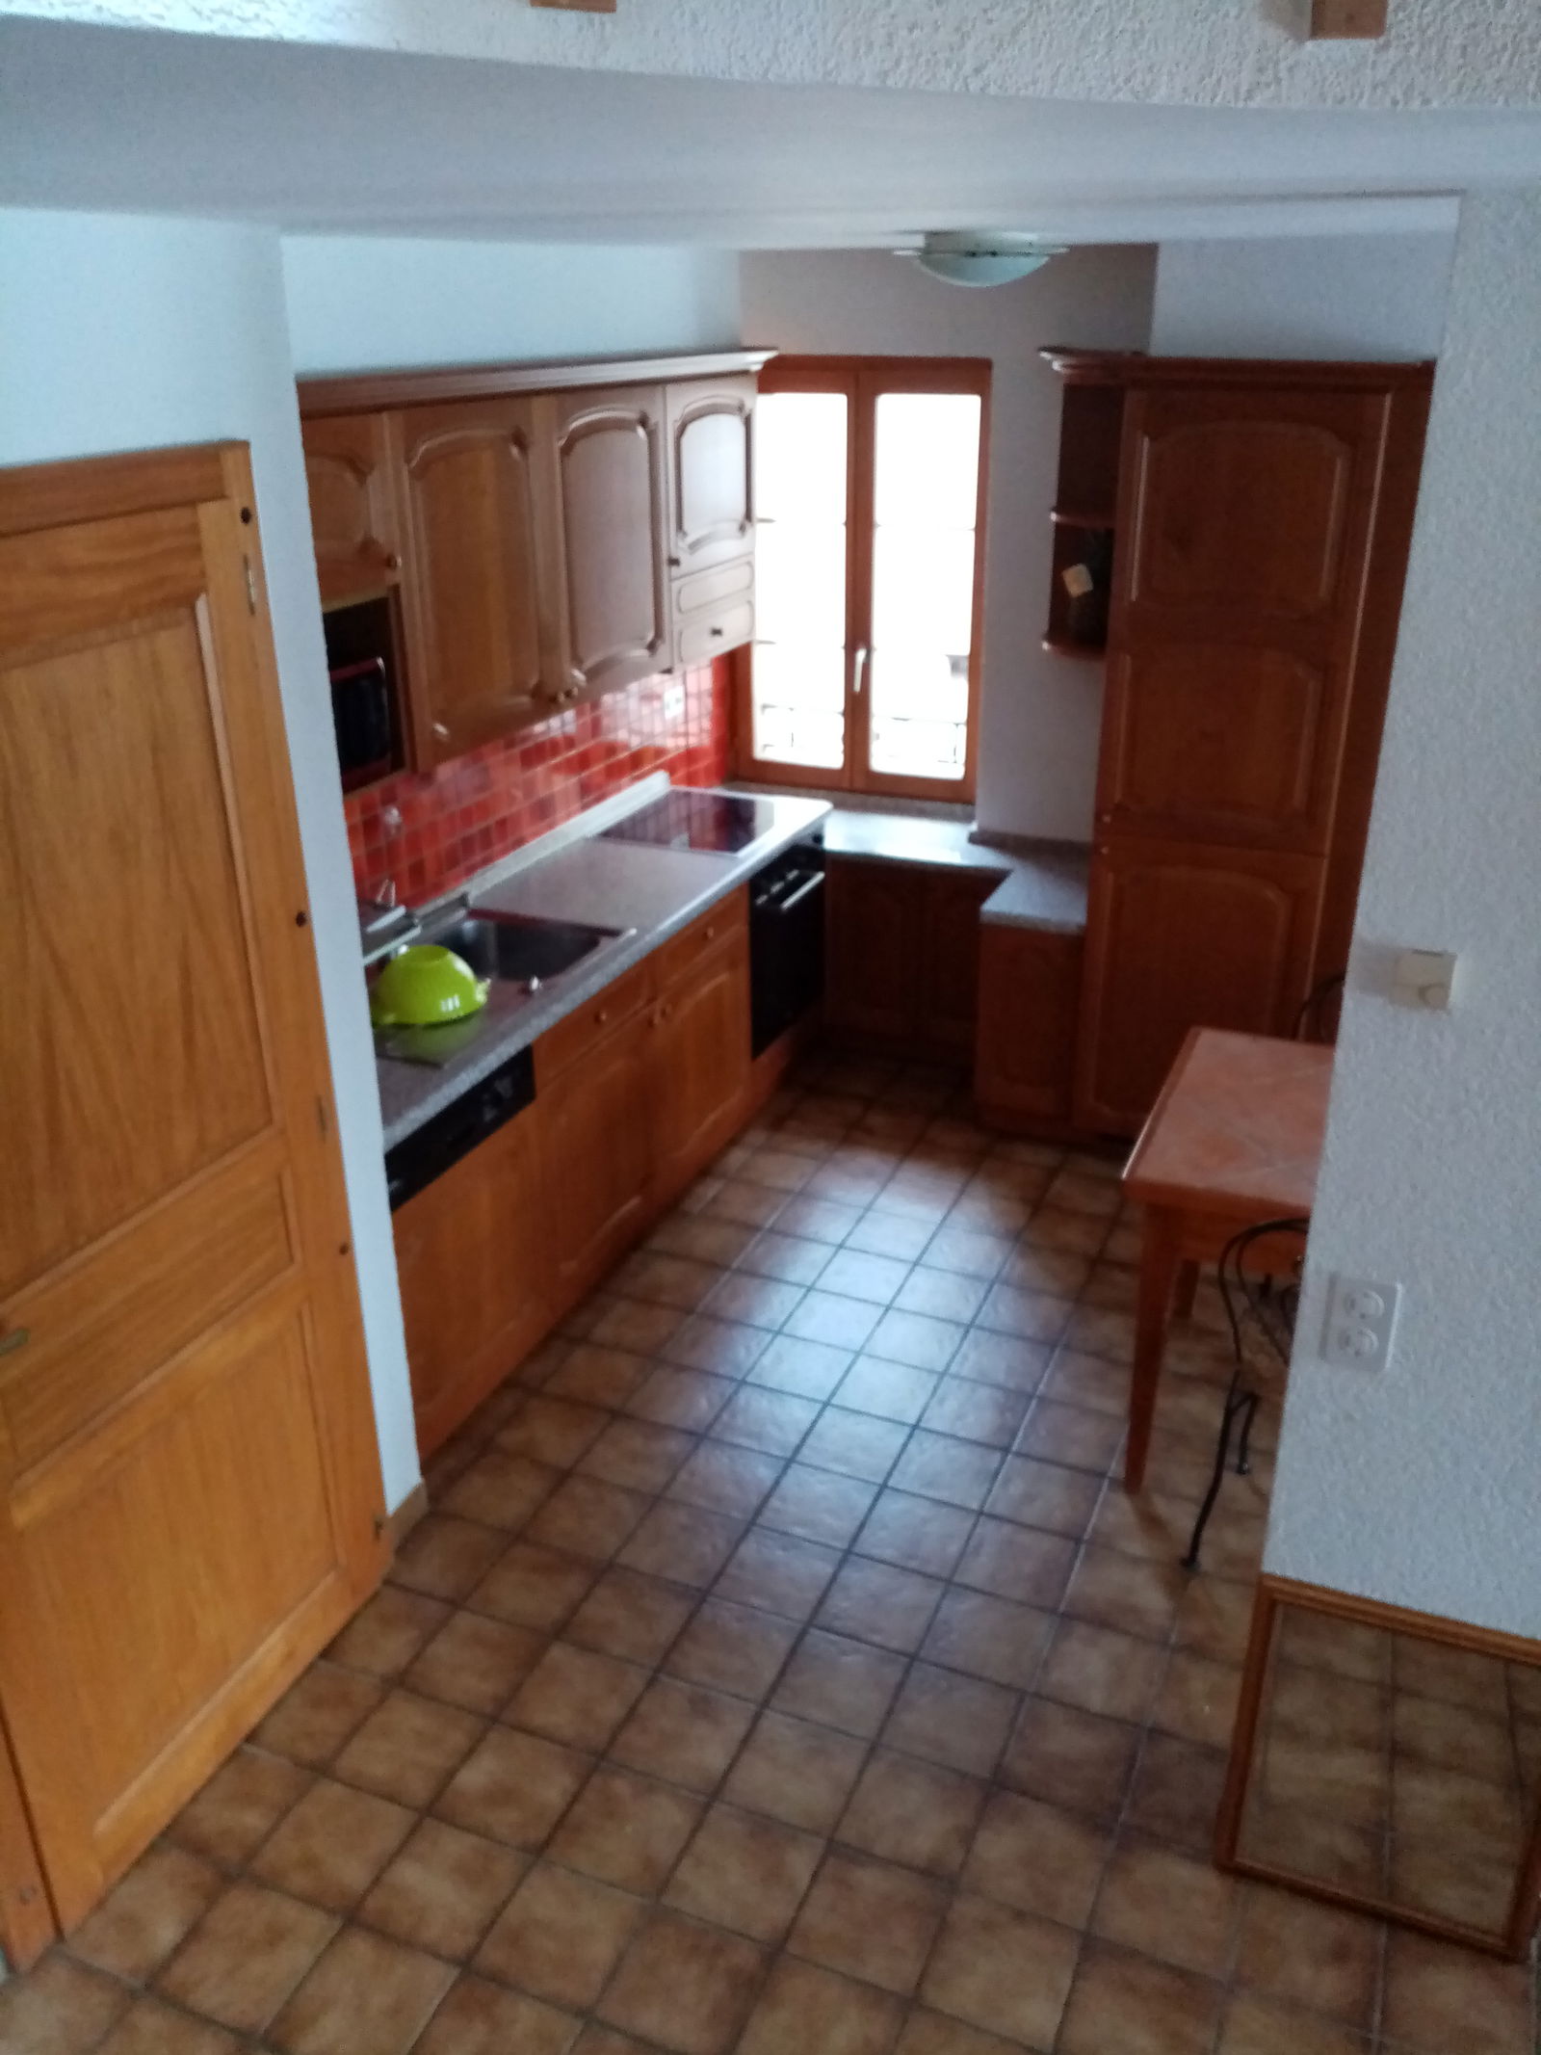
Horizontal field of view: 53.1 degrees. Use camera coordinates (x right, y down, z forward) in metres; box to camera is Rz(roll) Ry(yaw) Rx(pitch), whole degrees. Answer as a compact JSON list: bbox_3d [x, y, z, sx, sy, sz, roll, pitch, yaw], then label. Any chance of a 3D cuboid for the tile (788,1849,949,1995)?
[{"bbox_3d":[0.150,1.364,2.354,0.195,0.014,0.195,9,26,22],"label":"tile"}]

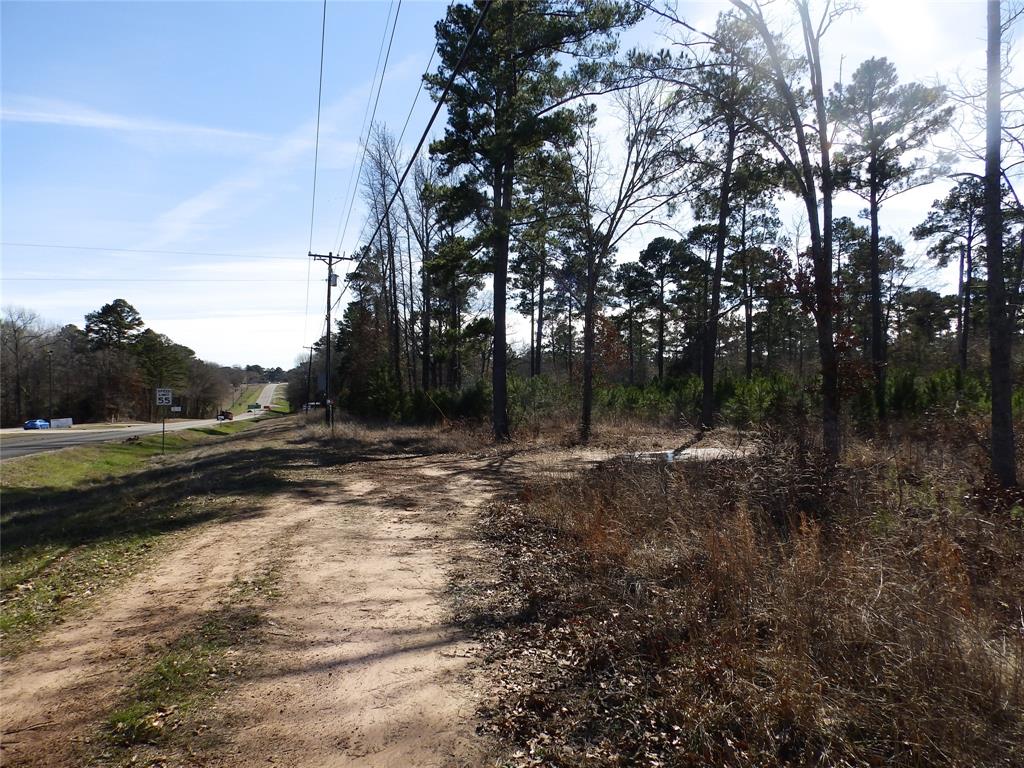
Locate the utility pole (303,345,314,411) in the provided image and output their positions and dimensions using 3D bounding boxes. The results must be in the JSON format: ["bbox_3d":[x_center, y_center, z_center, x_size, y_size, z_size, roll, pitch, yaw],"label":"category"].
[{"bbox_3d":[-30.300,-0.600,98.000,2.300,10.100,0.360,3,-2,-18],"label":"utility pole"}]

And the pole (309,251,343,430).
[{"bbox_3d":[-10.460,-2.500,37.500,2.350,10.200,0.420,1,-2,-18],"label":"pole"}]

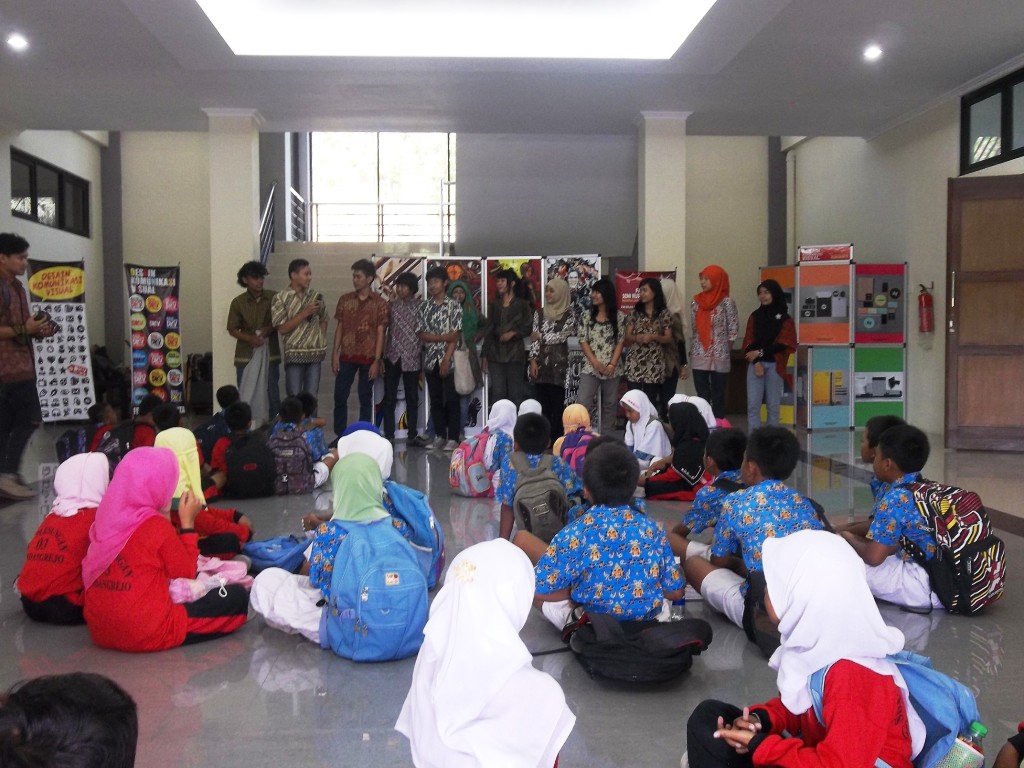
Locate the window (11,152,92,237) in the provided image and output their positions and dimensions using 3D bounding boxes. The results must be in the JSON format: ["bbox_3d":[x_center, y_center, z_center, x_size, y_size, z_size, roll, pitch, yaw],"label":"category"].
[{"bbox_3d":[-4.841,-1.983,11.604,0.120,0.665,2.420,0,2,-4],"label":"window"}]

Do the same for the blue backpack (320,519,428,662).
[{"bbox_3d":[-0.437,0.647,3.480,0.310,0.440,0.210,-1,2,-22],"label":"blue backpack"}]

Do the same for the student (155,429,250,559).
[{"bbox_3d":[-1.392,0.481,4.939,0.460,0.580,0.520,1,3,41],"label":"student"}]

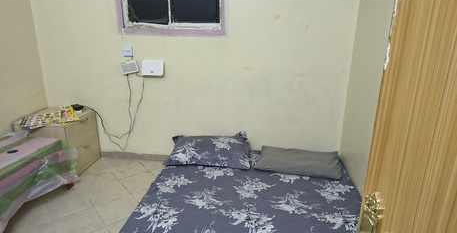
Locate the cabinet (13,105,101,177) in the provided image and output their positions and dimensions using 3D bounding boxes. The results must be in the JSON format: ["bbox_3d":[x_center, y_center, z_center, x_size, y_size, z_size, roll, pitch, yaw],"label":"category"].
[{"bbox_3d":[-1.631,0.252,3.079,0.510,0.525,0.480,3,18,7],"label":"cabinet"}]

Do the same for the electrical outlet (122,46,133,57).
[{"bbox_3d":[-0.941,-0.609,2.968,0.084,0.088,0.022,3,18,7],"label":"electrical outlet"}]

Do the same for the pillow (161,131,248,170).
[{"bbox_3d":[-0.161,0.287,2.825,0.720,0.175,0.460,3,18,7],"label":"pillow"}]

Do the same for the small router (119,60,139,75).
[{"bbox_3d":[-0.924,-0.460,2.957,0.160,0.104,0.030,-11,15,11],"label":"small router"}]

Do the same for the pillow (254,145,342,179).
[{"bbox_3d":[0.597,0.369,2.701,0.680,0.115,0.420,4,18,11],"label":"pillow"}]

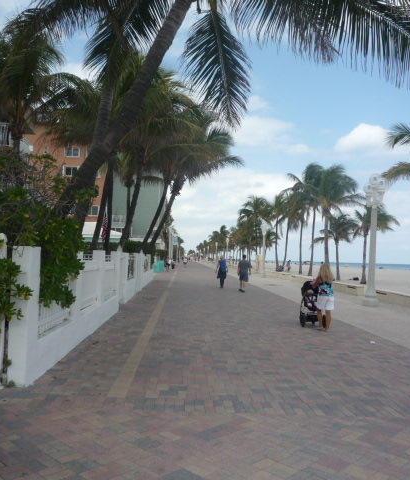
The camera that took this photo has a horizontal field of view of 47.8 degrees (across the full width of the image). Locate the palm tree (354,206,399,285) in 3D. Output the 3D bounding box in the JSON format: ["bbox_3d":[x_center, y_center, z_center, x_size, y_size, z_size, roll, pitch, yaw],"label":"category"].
[{"bbox_3d":[11.317,0.363,30.500,3.000,5.100,3.000,2,-2,-3],"label":"palm tree"}]

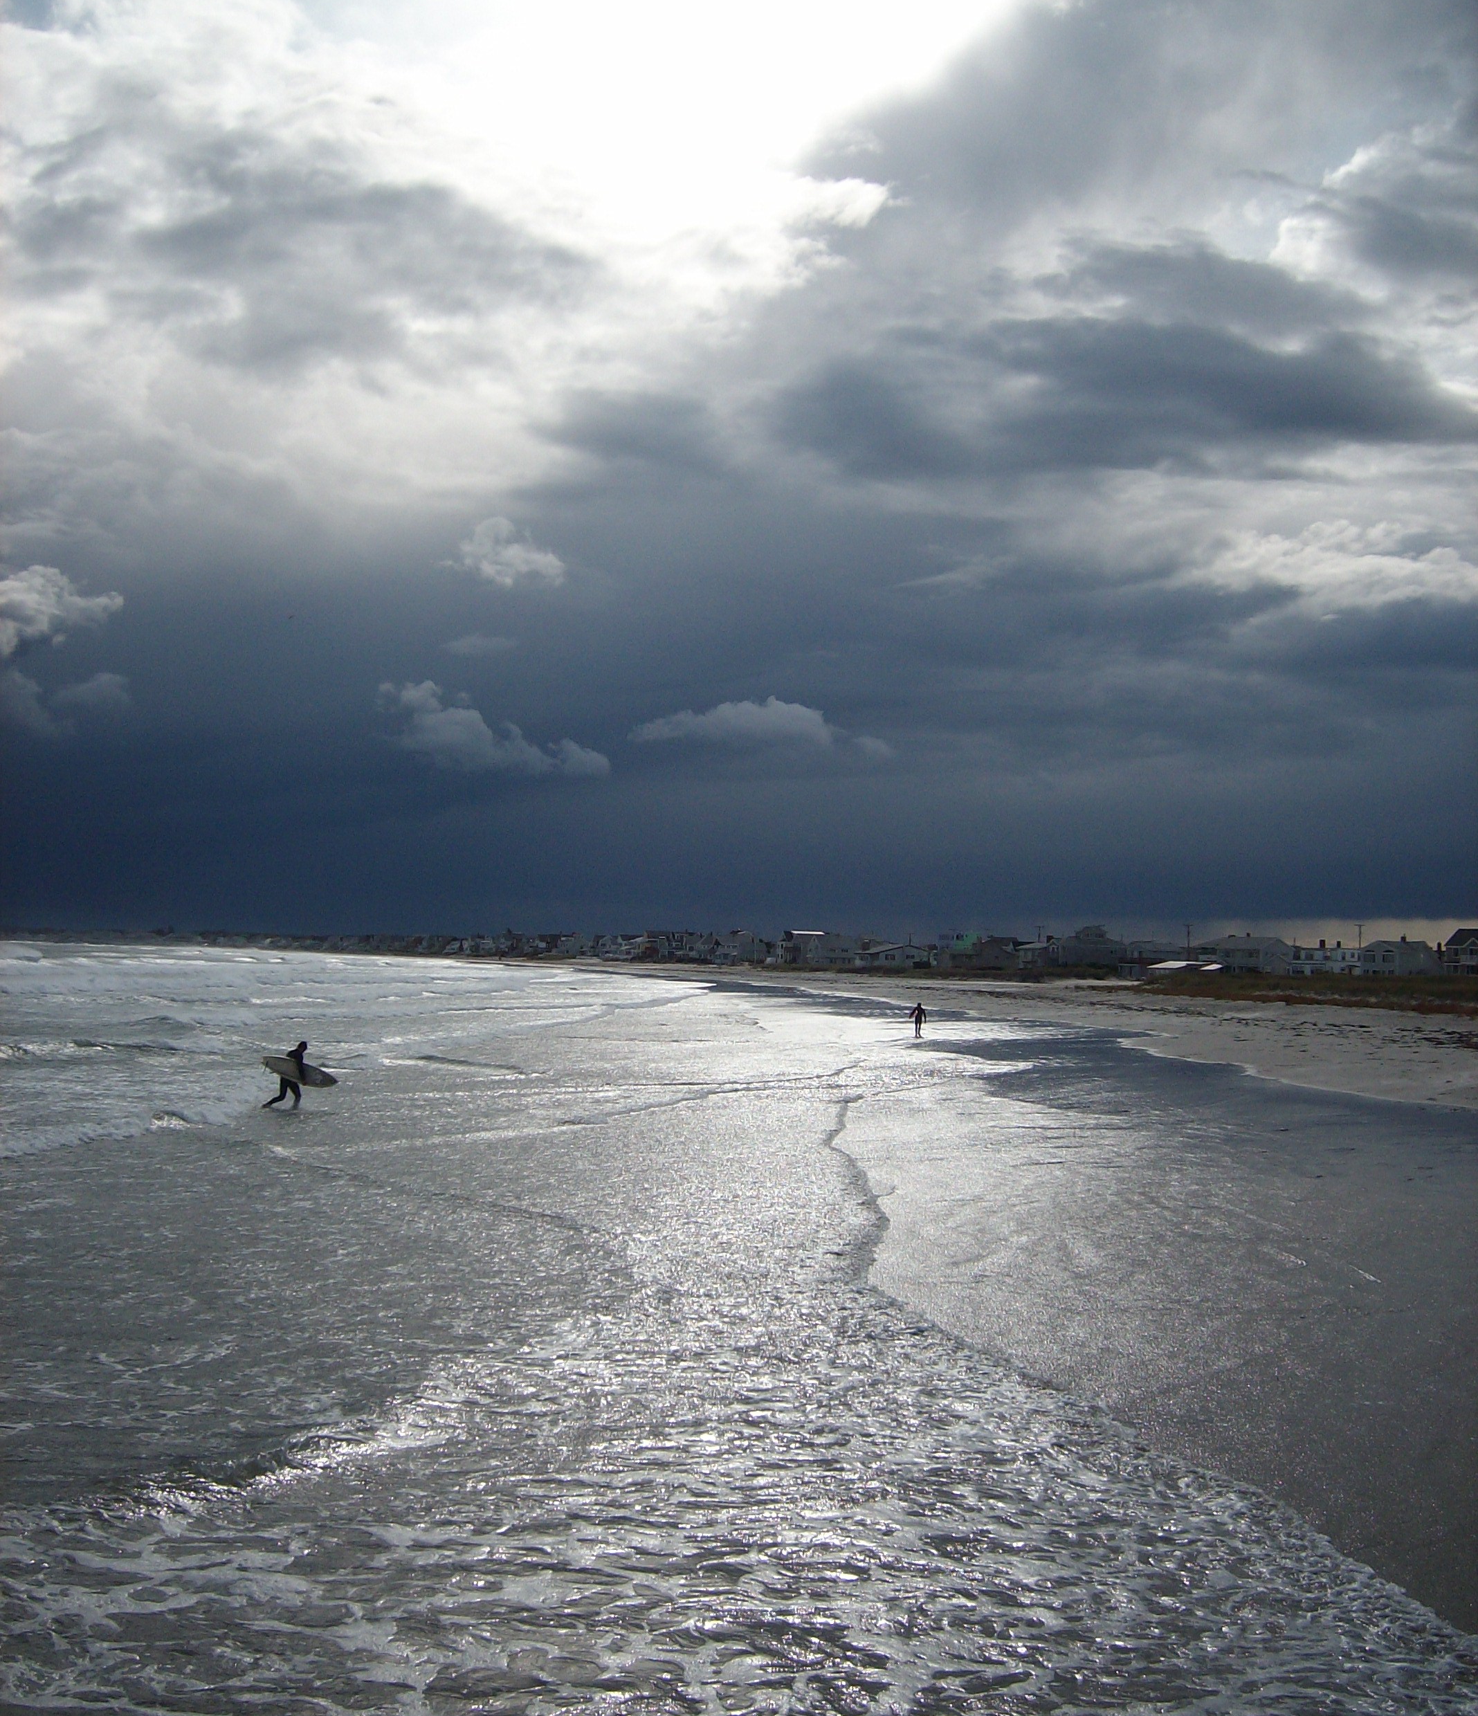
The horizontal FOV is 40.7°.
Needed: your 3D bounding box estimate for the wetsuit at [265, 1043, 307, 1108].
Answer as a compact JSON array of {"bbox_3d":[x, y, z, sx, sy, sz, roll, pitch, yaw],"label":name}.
[{"bbox_3d":[-10.798,5.201,47.500,1.050,1.670,0.600,0,-2,-3],"label":"wetsuit"}]

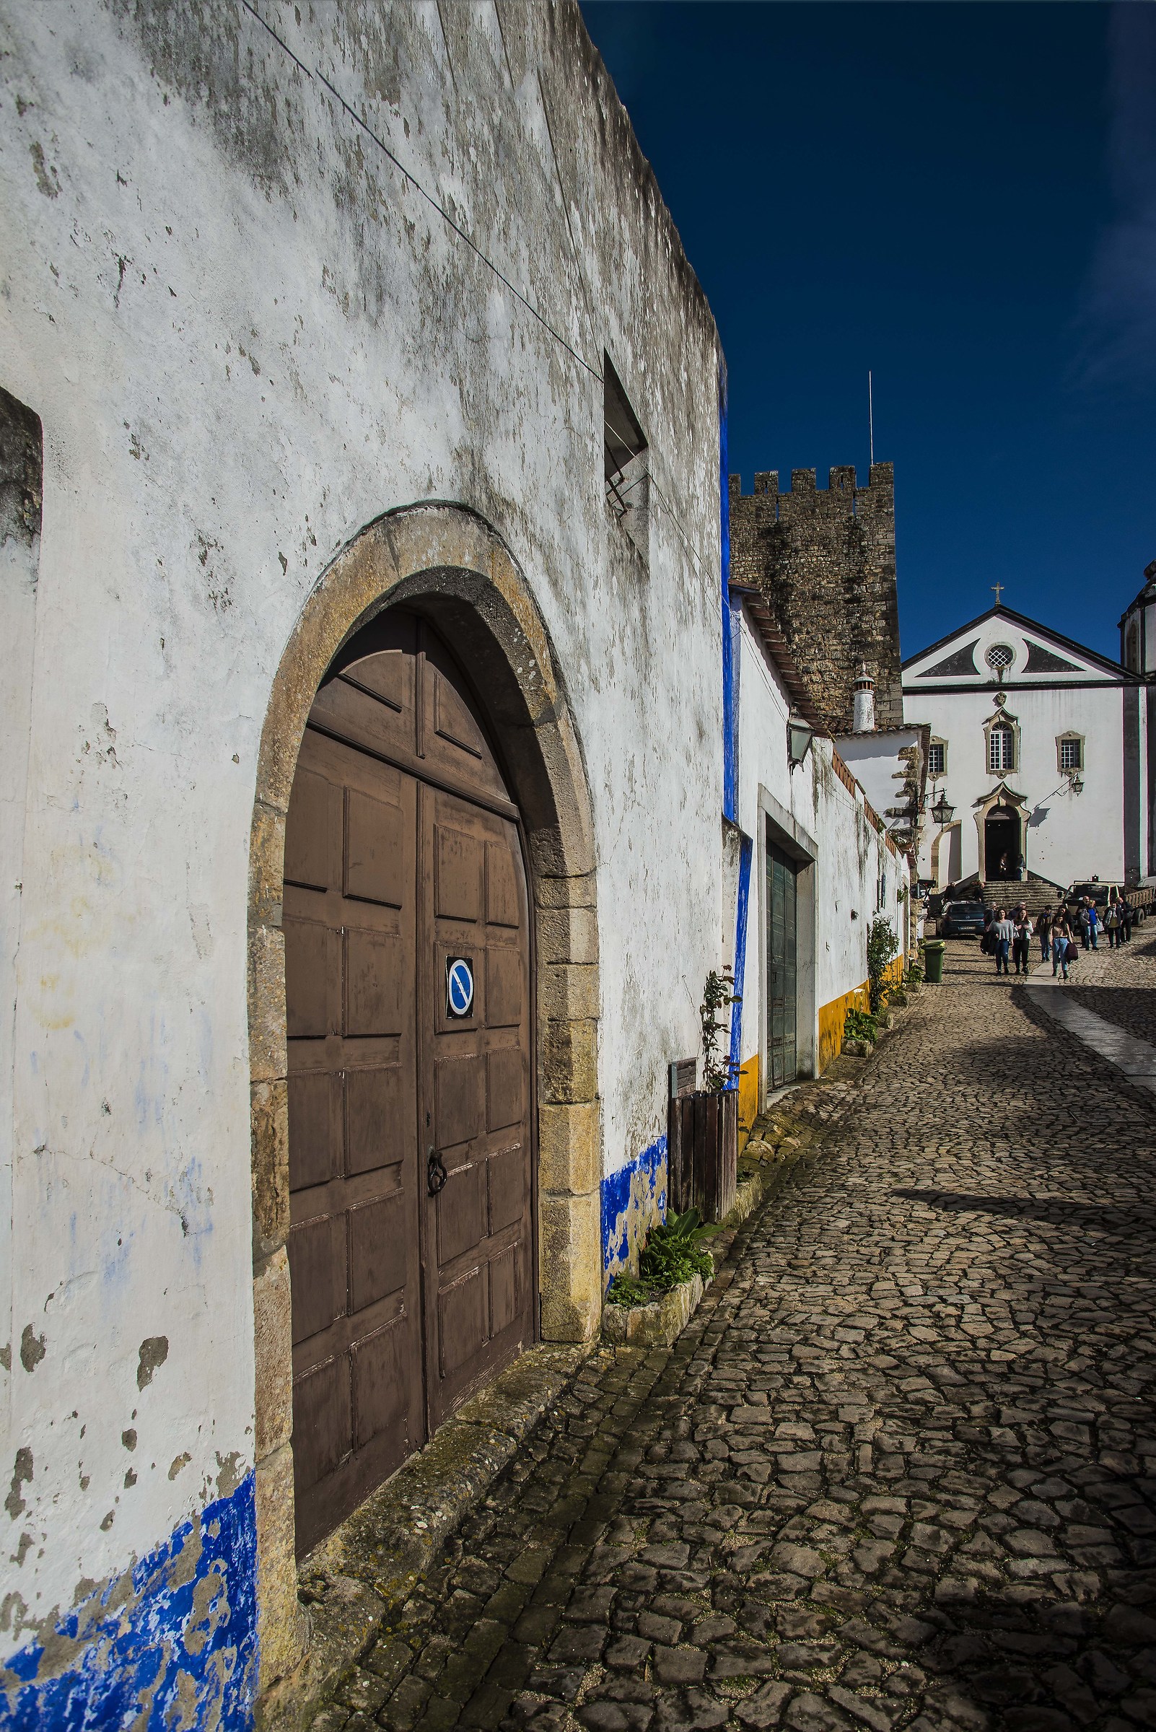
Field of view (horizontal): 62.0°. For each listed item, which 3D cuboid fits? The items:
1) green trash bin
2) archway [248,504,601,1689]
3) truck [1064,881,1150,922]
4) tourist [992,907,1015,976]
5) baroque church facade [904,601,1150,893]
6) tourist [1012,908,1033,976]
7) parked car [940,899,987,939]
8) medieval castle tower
[{"bbox_3d":[7.988,2.141,21.600,0.530,0.940,0.470,-2,-4,31],"label":"green trash bin"},{"bbox_3d":[-0.390,0.430,2.900,0.350,2.720,2.200,-2,-4,20],"label":"archway"},{"bbox_3d":[23.255,1.636,42.300,5.000,2.080,1.800,3,-5,-42],"label":"truck"},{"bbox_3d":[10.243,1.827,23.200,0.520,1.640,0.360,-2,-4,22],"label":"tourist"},{"bbox_3d":[22.545,-6.000,50.500,13.500,15.200,2.500,-1,-4,9],"label":"baroque church facade"},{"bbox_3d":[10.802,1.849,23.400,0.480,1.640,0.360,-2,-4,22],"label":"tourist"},{"bbox_3d":[16.550,2.294,41.300,1.620,1.460,4.000,-1,-4,14],"label":"parked car"},{"bbox_3d":[11.635,-8.472,50.000,8.600,20.500,8.200,-1,-4,9],"label":"medieval castle tower"}]

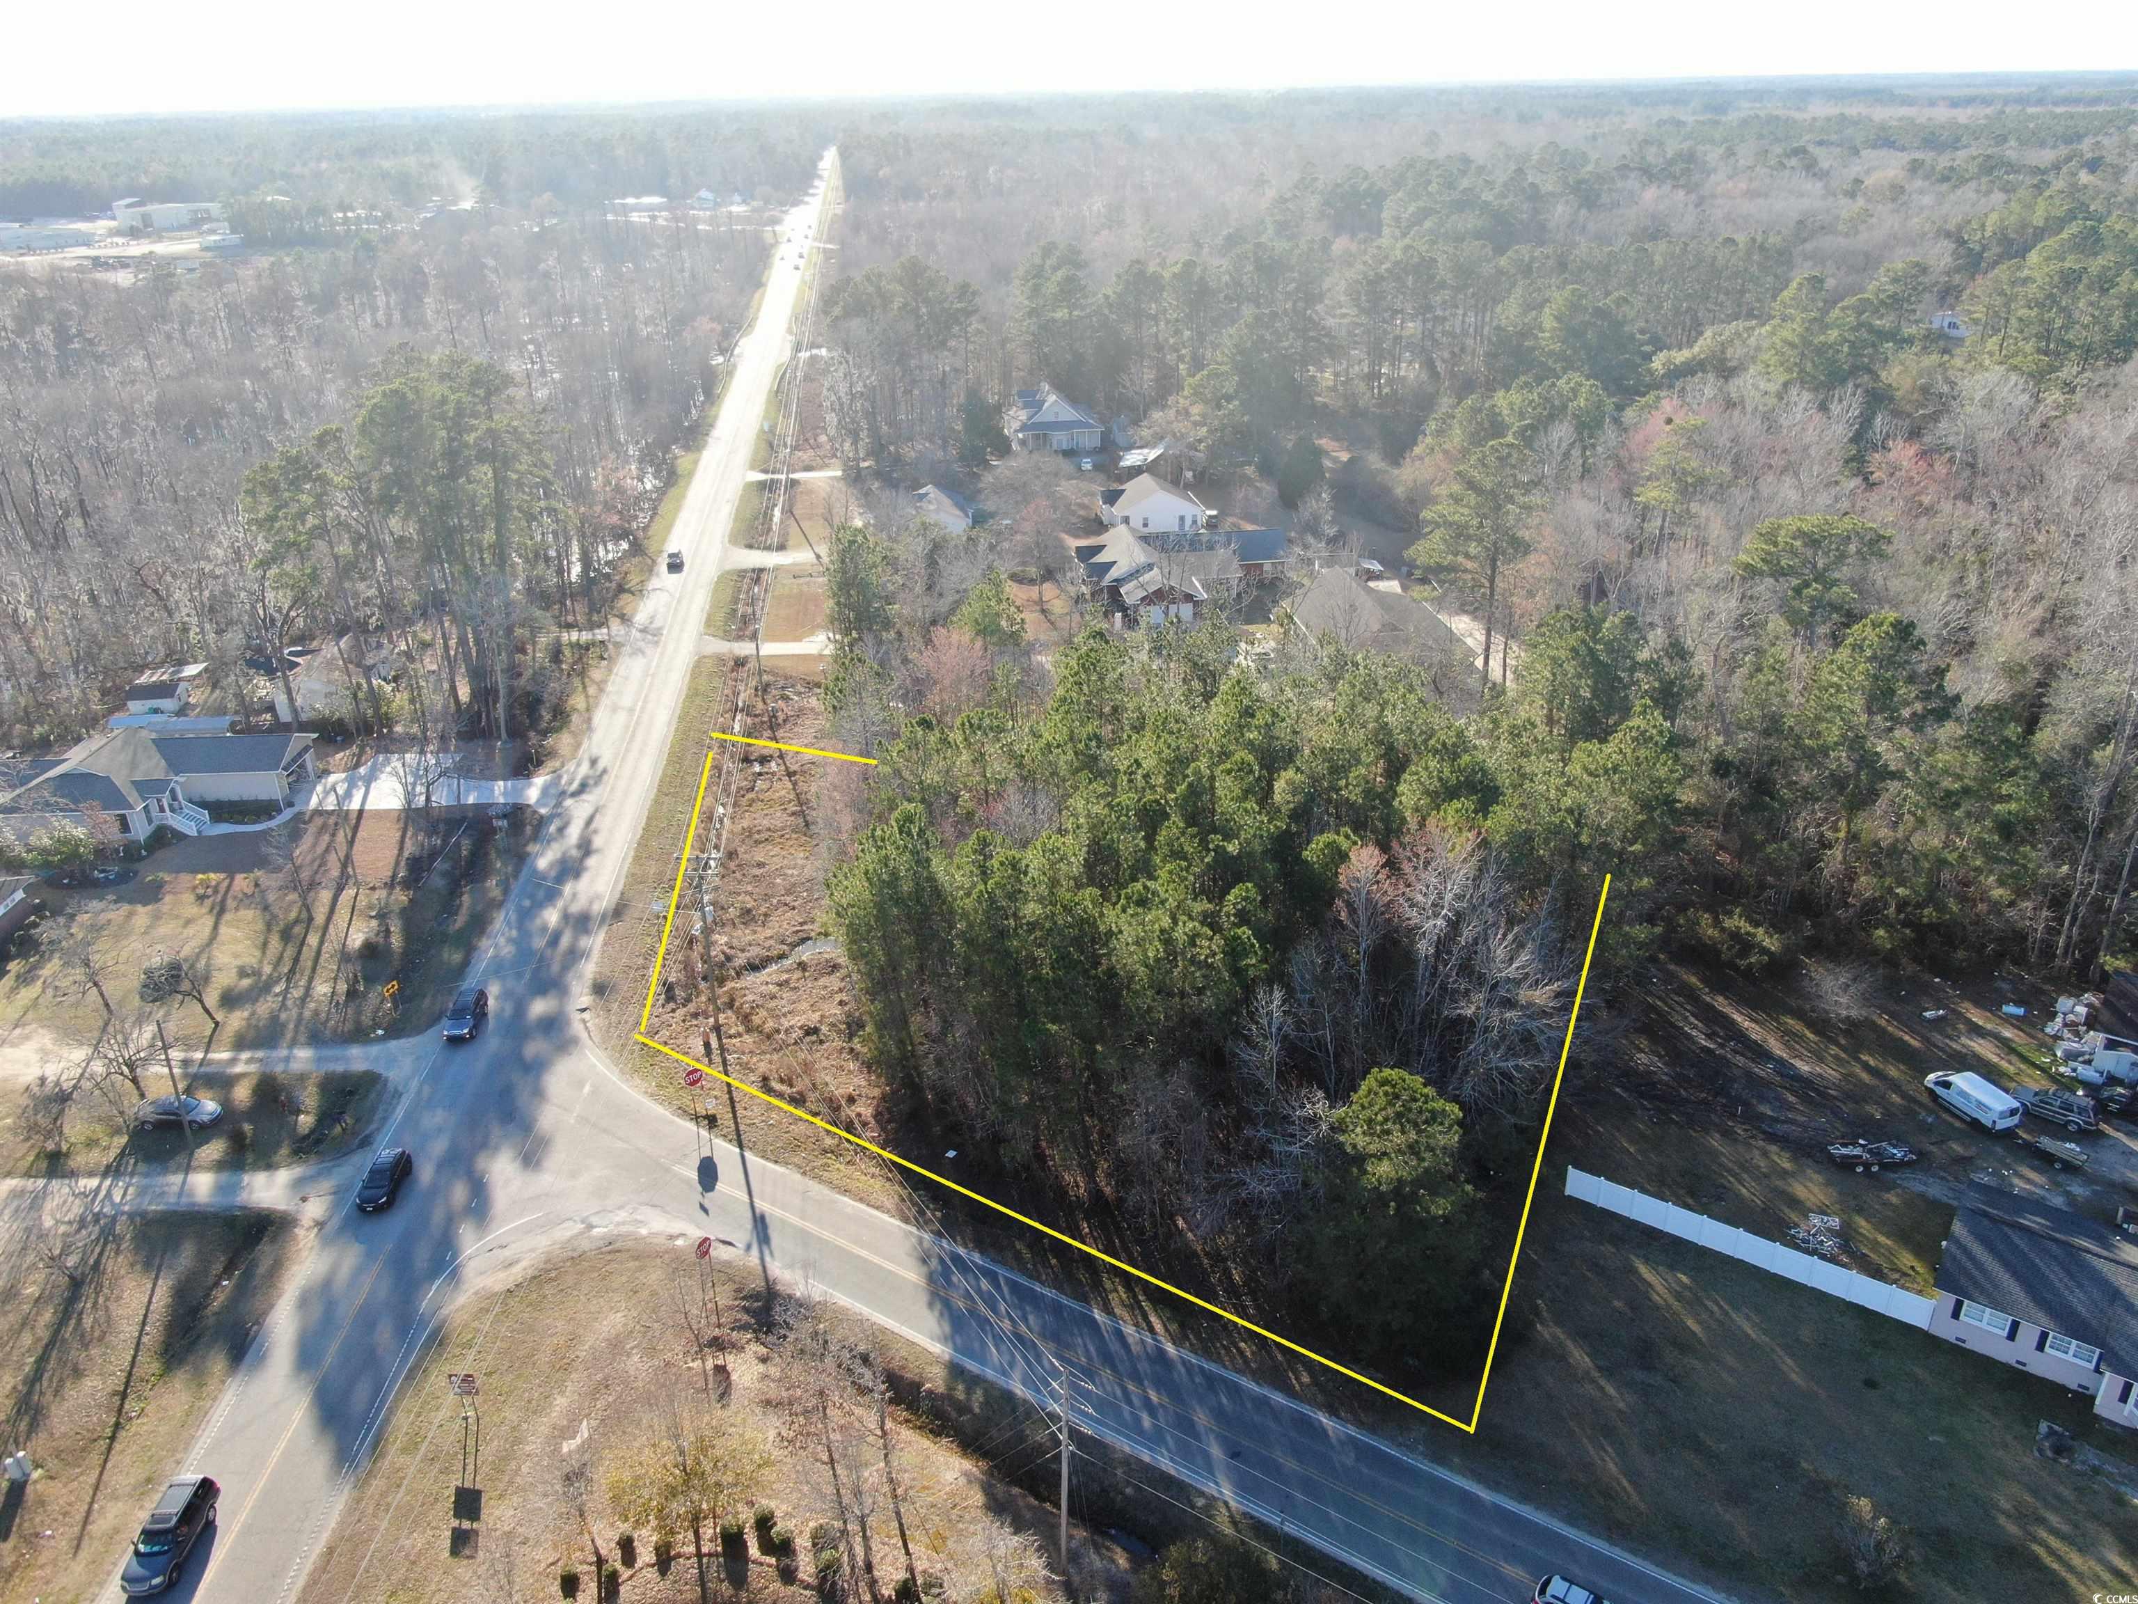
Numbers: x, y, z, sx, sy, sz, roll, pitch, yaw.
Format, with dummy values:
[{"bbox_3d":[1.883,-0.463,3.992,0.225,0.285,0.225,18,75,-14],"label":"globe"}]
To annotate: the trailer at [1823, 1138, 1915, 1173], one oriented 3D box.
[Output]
[{"bbox_3d":[46.780,20.508,86.573,4.600,1.150,2.100,0,26,3],"label":"trailer"}]

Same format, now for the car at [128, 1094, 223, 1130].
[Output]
[{"bbox_3d":[-55.790,19.512,92.961,4.720,1.450,1.800,-1,26,1],"label":"car"}]

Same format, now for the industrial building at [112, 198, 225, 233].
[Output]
[{"bbox_3d":[-478.649,-312.885,789.524,47.000,13.200,32.000,-13,28,-22],"label":"industrial building"}]

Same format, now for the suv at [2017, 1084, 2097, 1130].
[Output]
[{"bbox_3d":[59.895,18.352,89.800,4.500,1.720,1.760,19,33,36],"label":"suv"}]

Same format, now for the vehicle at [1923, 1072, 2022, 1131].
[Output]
[{"bbox_3d":[55.082,17.972,90.602,1.880,1.900,4.900,-11,27,-19],"label":"vehicle"}]

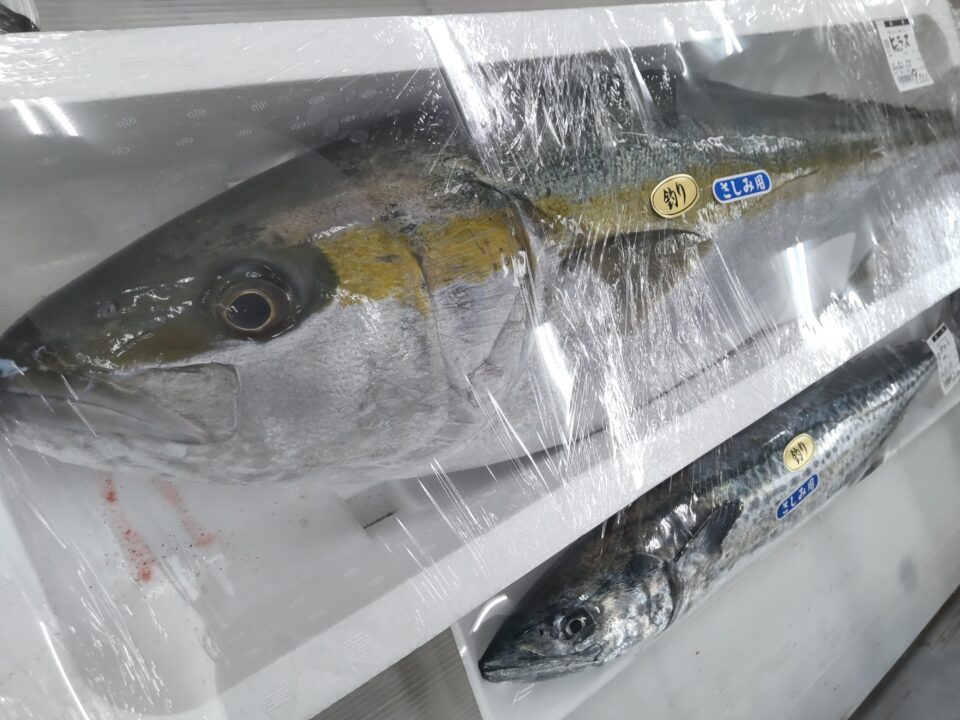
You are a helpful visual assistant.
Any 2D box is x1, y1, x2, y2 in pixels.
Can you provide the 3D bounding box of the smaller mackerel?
[{"bbox_3d":[0.266,0.071,0.556,0.676,0.068,0.112,-22,99,-32],"label":"smaller mackerel"}]

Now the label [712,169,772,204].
[{"bbox_3d":[0.167,-0.110,0.422,0.061,0.002,0.018,-19,97,-32],"label":"label"}]

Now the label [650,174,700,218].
[{"bbox_3d":[0.113,-0.096,0.388,0.043,0.002,0.024,-25,100,-31],"label":"label"}]

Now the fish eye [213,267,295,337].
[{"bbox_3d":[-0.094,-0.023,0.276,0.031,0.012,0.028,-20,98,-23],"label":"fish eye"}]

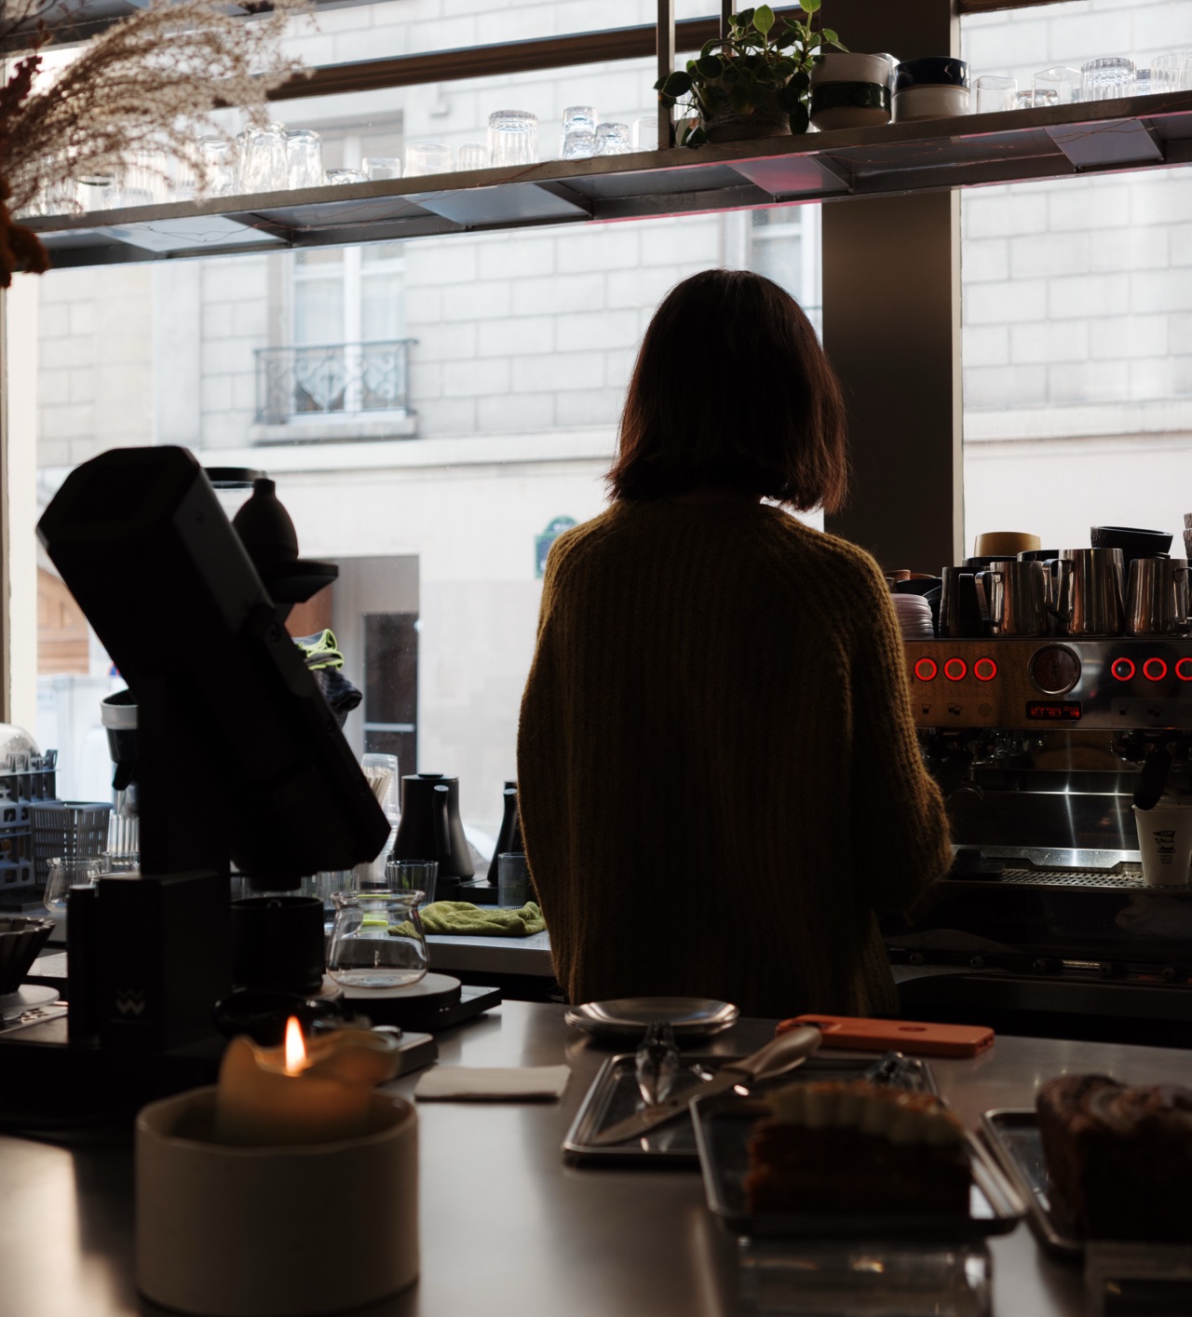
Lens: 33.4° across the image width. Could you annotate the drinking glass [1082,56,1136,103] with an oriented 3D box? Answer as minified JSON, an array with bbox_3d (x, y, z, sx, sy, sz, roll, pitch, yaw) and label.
[{"bbox_3d":[0.760,-0.829,2.950,0.081,0.096,0.081,0,0,23],"label":"drinking glass"}]

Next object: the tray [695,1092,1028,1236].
[{"bbox_3d":[0.127,0.263,1.040,0.148,0.014,0.248,0,0,0],"label":"tray"}]

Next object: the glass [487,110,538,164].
[{"bbox_3d":[-0.135,-0.832,3.240,0.081,0.102,0.081,0,0,0],"label":"glass"}]

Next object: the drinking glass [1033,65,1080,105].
[{"bbox_3d":[0.634,-0.763,2.728,0.064,0.080,0.064,0,0,23],"label":"drinking glass"}]

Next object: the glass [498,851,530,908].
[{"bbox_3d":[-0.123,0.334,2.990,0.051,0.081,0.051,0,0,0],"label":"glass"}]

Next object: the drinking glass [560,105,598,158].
[{"bbox_3d":[-0.023,-0.766,2.945,0.055,0.088,0.055,0,0,0],"label":"drinking glass"}]

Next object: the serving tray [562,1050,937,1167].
[{"bbox_3d":[0.104,0.281,1.240,0.220,0.014,0.268,0,0,5],"label":"serving tray"}]

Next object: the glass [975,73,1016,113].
[{"bbox_3d":[0.547,-0.755,2.712,0.057,0.066,0.057,0,0,23],"label":"glass"}]

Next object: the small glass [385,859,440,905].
[{"bbox_3d":[-0.275,0.346,2.970,0.077,0.085,0.077,0,0,0],"label":"small glass"}]

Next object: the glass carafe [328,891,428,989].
[{"bbox_3d":[-0.178,0.231,1.630,0.084,0.074,0.084,0,0,0],"label":"glass carafe"}]

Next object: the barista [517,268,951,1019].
[{"bbox_3d":[0.153,0.435,2.150,0.470,1.700,0.380,0,0,21],"label":"barista"}]

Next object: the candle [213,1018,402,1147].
[{"bbox_3d":[-0.139,0.225,0.950,0.088,0.106,0.086,0,0,23],"label":"candle"}]

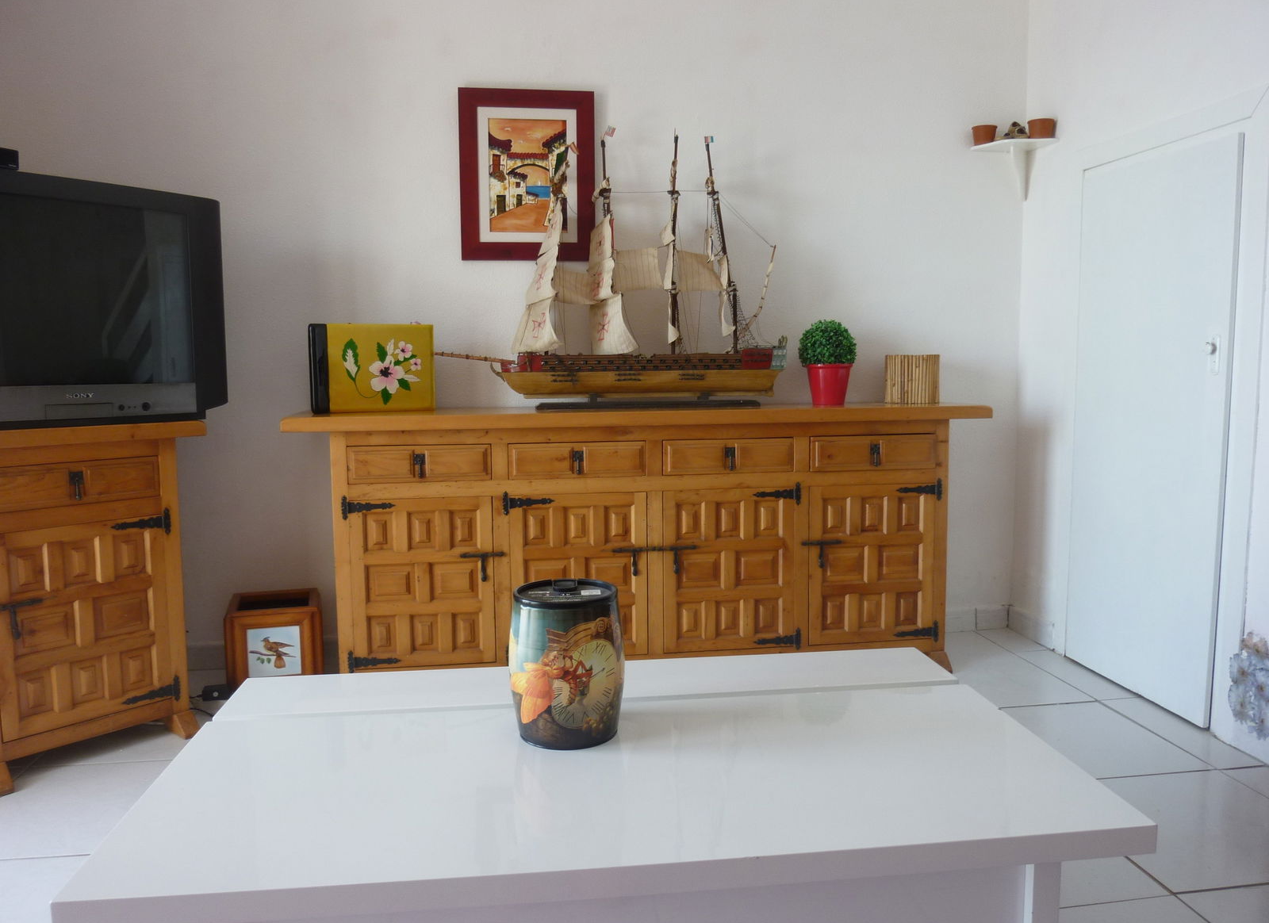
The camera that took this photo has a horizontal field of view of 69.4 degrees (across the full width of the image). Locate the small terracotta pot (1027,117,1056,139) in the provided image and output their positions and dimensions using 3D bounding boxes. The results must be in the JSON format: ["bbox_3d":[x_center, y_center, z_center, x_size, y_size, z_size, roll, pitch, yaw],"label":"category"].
[{"bbox_3d":[1.313,-1.073,2.953,0.083,0.061,0.083,0,6,0],"label":"small terracotta pot"}]

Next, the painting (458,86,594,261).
[{"bbox_3d":[-0.336,-0.904,2.911,0.424,0.527,0.026,-1,6,-8],"label":"painting"}]

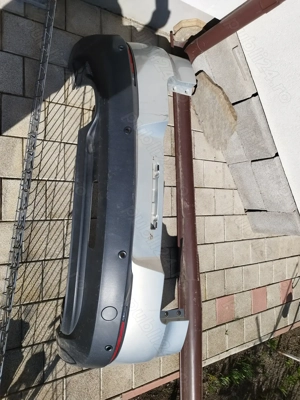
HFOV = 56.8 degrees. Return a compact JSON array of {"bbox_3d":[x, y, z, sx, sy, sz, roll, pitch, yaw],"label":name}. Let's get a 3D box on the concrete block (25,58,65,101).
[{"bbox_3d":[-0.549,-0.600,1.437,0.197,0.060,0.197,1,88,-33],"label":"concrete block"}]

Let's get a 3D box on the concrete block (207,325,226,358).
[{"bbox_3d":[0.475,1.016,2.040,0.197,0.060,0.197,1,88,-33],"label":"concrete block"}]

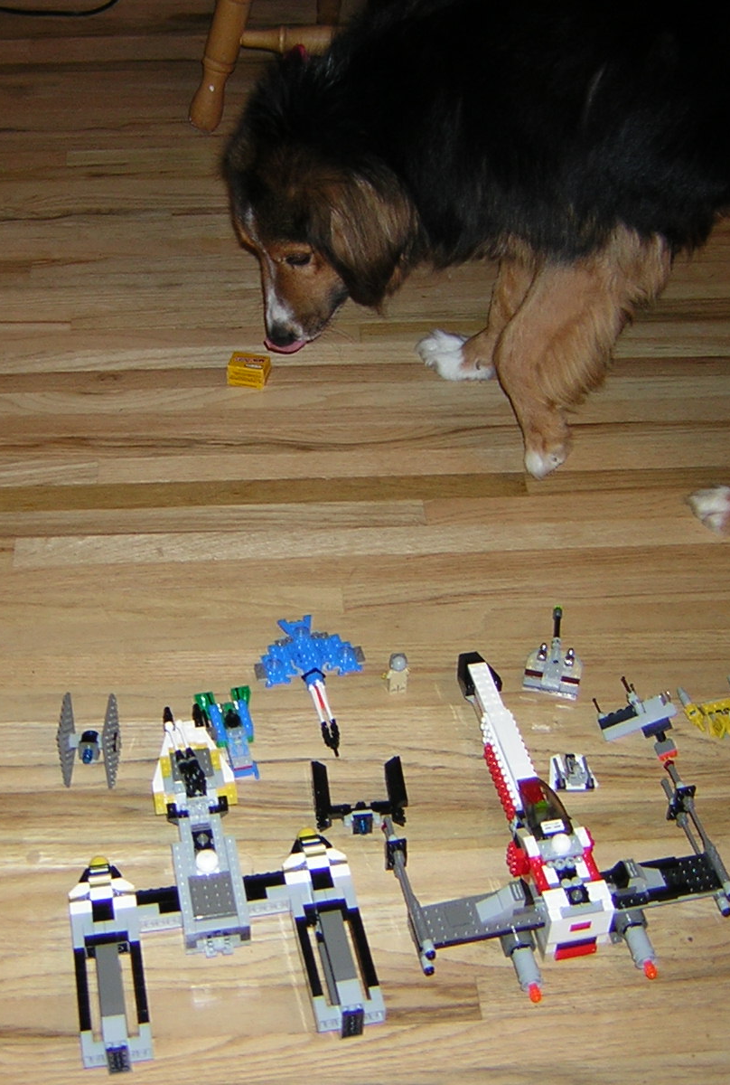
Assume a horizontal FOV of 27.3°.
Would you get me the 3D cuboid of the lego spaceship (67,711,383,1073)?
[{"bbox_3d":[-0.120,0.236,1.145,0.211,0.067,0.311,-7,43,-11],"label":"lego spaceship"}]

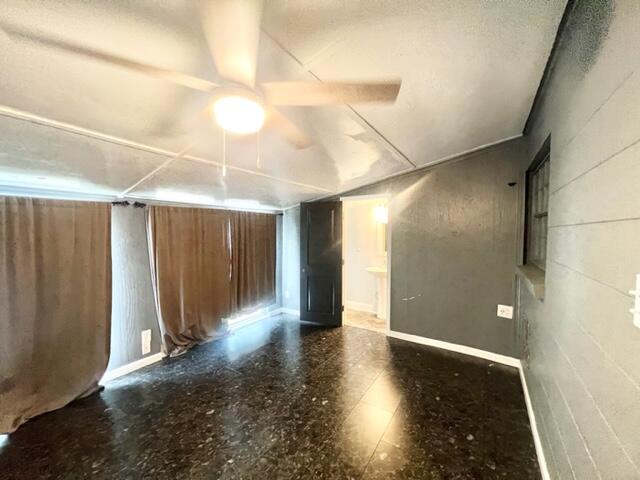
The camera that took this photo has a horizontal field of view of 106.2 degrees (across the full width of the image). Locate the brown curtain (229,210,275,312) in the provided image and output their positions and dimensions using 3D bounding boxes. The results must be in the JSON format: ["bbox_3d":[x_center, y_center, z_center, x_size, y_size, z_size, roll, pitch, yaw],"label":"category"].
[{"bbox_3d":[-1.056,0.336,4.011,0.110,1.595,0.960,1,2,35],"label":"brown curtain"}]

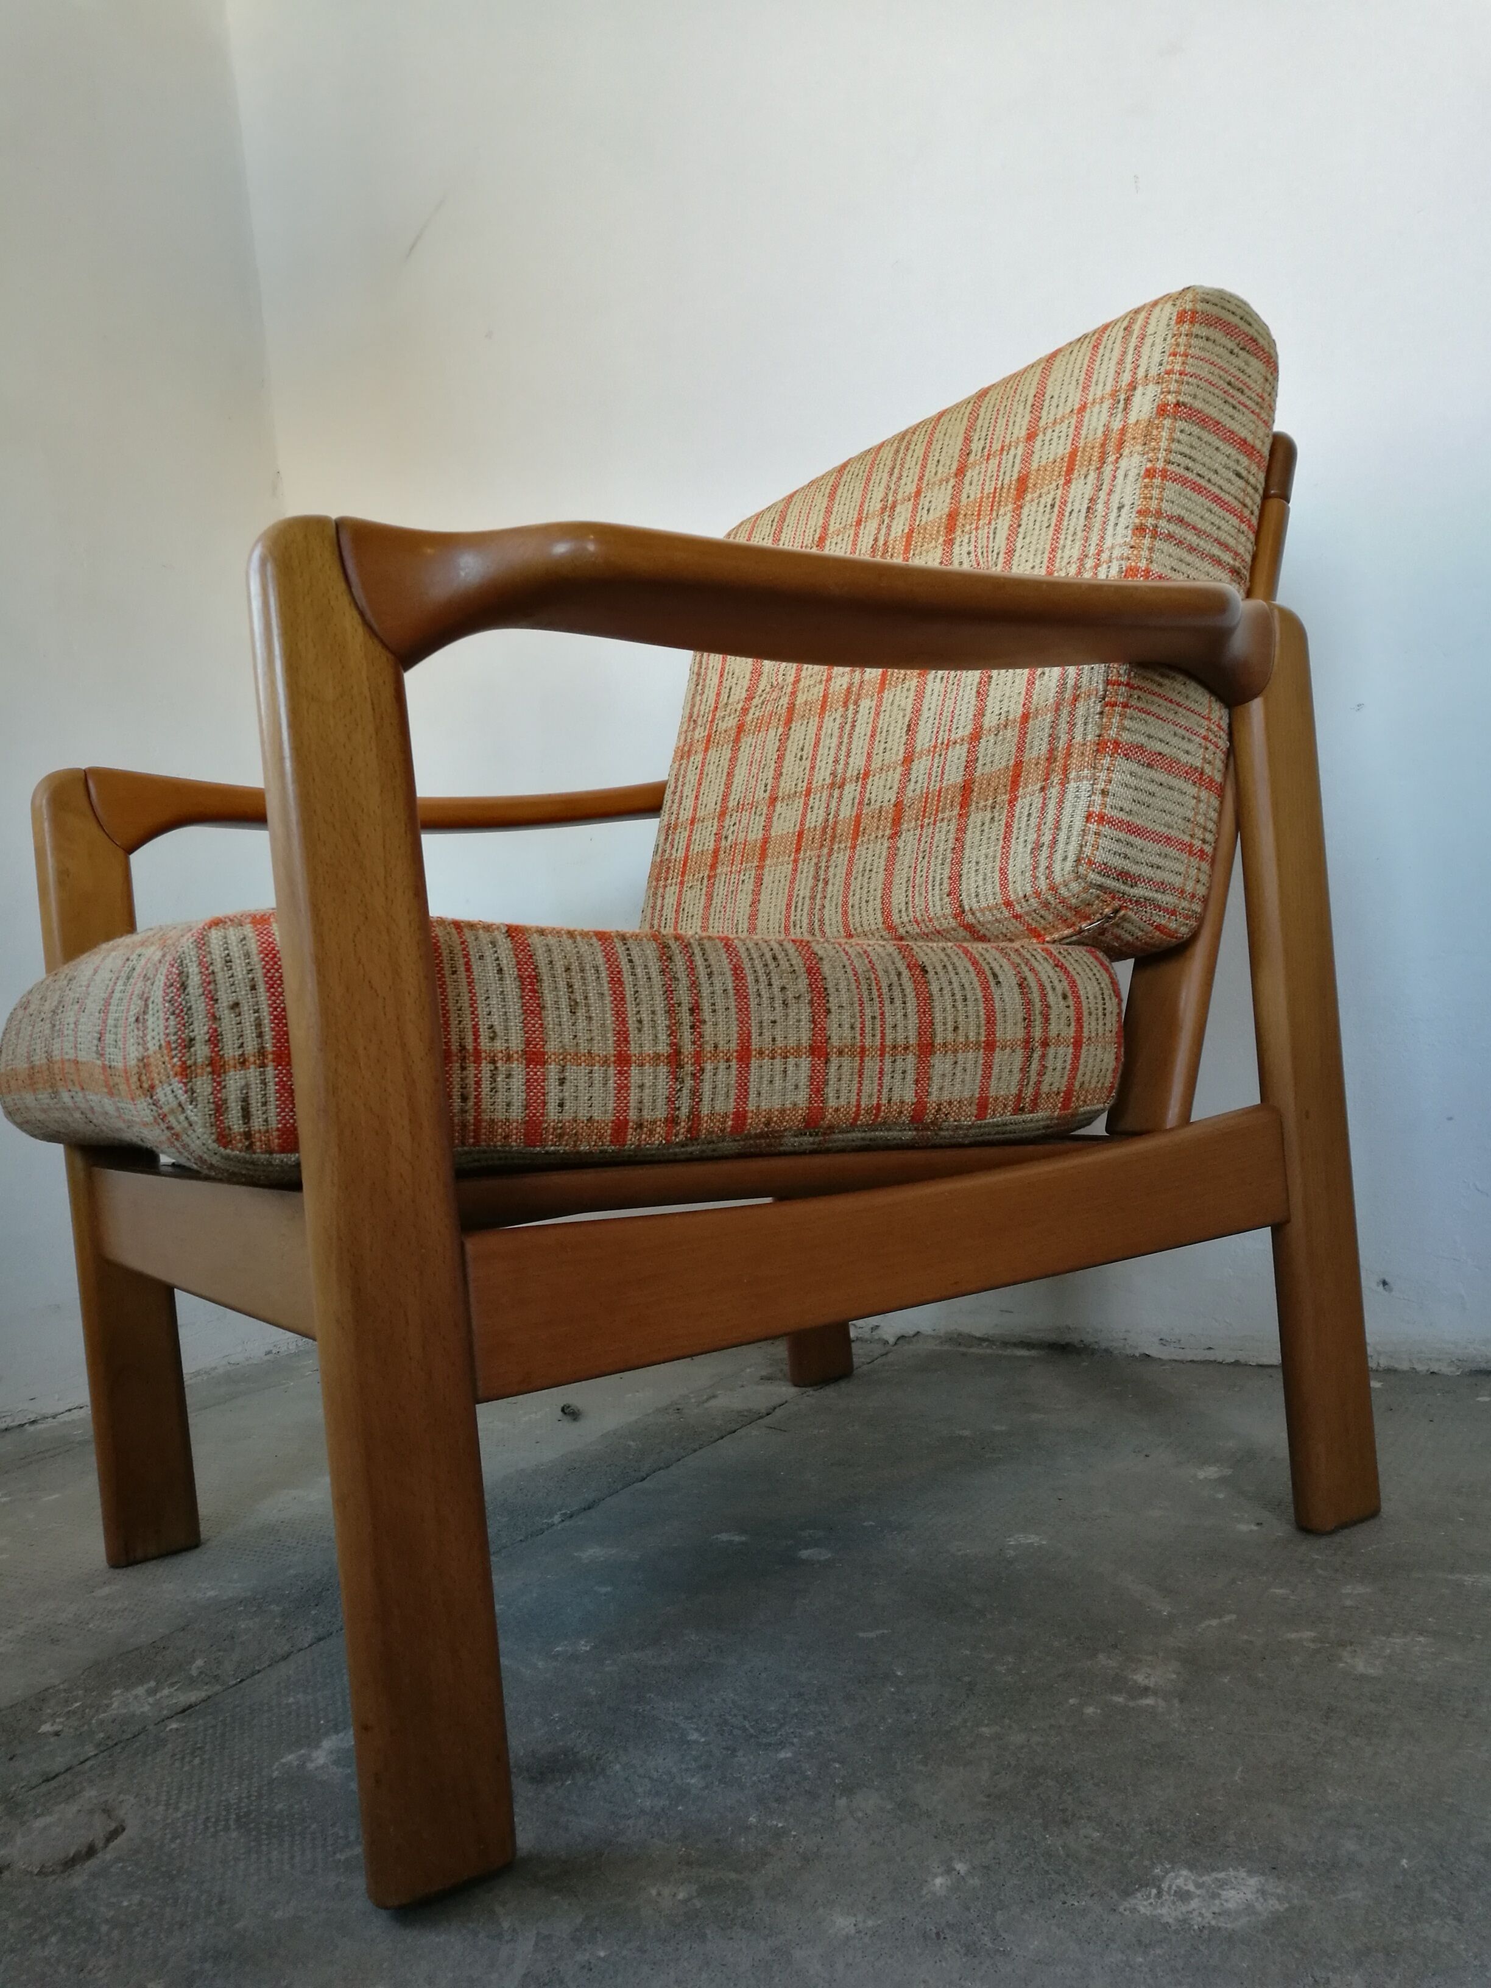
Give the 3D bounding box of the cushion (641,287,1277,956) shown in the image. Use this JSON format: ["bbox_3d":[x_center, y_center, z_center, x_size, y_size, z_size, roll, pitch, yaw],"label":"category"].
[{"bbox_3d":[0.124,-0.221,1.164,0.114,0.426,0.535,18,-13,-31],"label":"cushion"}]

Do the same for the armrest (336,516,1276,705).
[{"bbox_3d":[0.063,-0.181,0.802,0.579,0.067,0.086,-5,-1,-33],"label":"armrest"}]

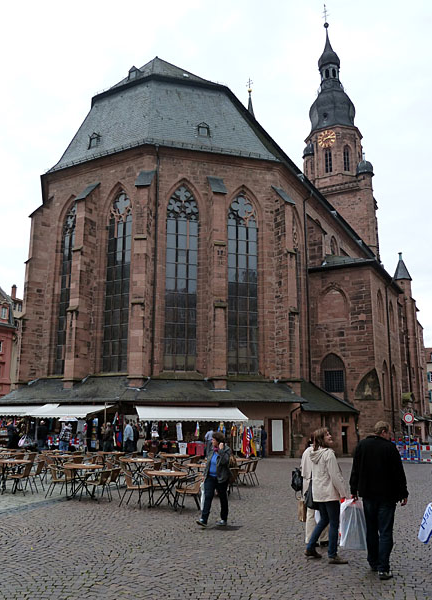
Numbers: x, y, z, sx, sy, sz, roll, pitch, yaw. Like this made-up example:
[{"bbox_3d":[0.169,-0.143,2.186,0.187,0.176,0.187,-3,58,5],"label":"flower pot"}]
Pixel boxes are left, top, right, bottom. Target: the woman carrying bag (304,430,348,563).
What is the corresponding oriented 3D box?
[{"bbox_3d":[1.440,2.594,7.004,0.500,1.690,0.480,-12,-17,44],"label":"woman carrying bag"}]

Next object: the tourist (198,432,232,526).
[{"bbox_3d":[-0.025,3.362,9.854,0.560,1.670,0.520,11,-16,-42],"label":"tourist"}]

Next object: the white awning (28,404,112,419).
[{"bbox_3d":[-7.980,6.041,27.964,4.600,0.740,1.950,-7,-15,27],"label":"white awning"}]

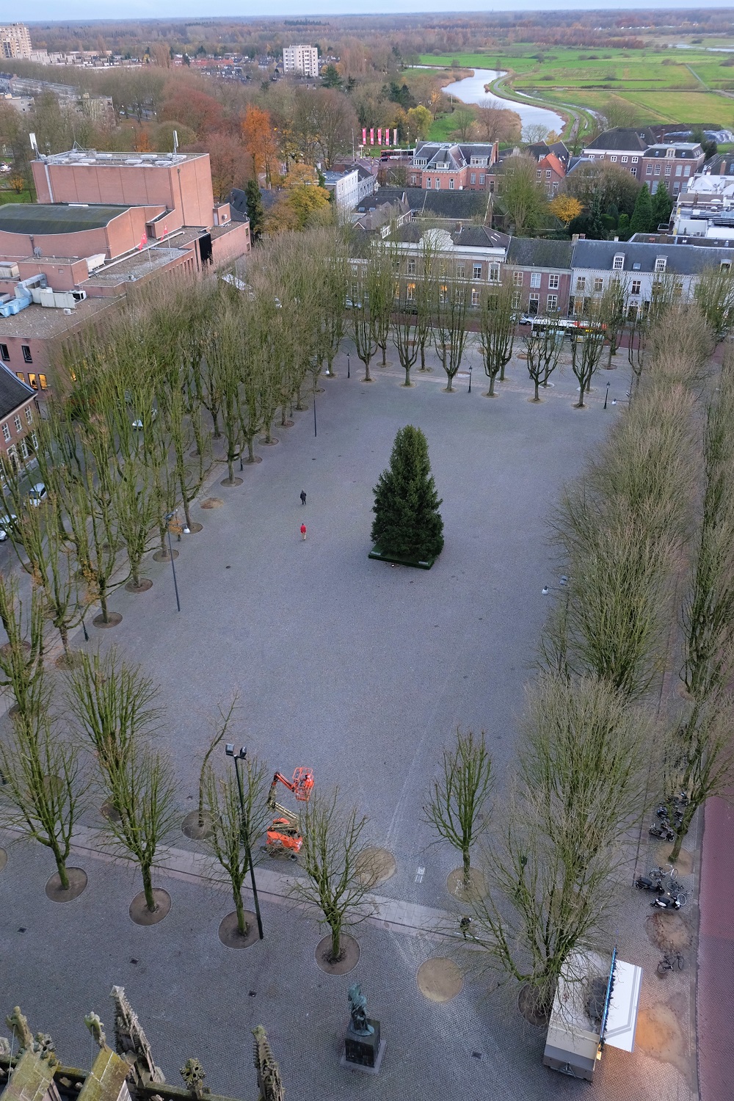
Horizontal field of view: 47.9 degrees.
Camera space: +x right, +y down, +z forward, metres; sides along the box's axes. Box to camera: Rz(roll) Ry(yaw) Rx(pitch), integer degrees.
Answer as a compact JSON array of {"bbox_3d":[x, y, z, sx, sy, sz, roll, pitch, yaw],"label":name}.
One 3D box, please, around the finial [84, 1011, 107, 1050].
[{"bbox_3d":[-5.927,10.612,18.241,0.400,1.350,0.450,6,34,11],"label":"finial"}]

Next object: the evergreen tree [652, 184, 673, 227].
[{"bbox_3d":[68.428,-79.029,190.840,5.000,11.400,5.000,-1,33,1],"label":"evergreen tree"}]

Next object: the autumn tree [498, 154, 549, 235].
[{"bbox_3d":[35.580,-79.510,185.751,11.000,16.800,10.600,-1,33,0],"label":"autumn tree"}]

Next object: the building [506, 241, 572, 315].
[{"bbox_3d":[30.611,-48.365,144.503,11.400,11.600,8.500,11,35,18],"label":"building"}]

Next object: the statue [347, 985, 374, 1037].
[{"bbox_3d":[-0.291,22.385,40.280,1.200,3.800,1.100,6,34,12],"label":"statue"}]

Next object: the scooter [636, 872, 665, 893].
[{"bbox_3d":[16.558,19.540,48.216,1.700,1.120,0.700,14,36,21],"label":"scooter"}]

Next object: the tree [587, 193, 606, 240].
[{"bbox_3d":[51.530,-74.913,185.790,4.000,10.600,4.000,-1,33,1],"label":"tree"}]

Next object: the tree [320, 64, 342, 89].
[{"bbox_3d":[-24.462,-322.890,564.689,14.000,16.400,14.000,-1,33,1],"label":"tree"}]

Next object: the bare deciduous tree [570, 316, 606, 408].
[{"bbox_3d":[27.808,-23.939,104.323,4.500,12.300,4.500,-1,33,0],"label":"bare deciduous tree"}]

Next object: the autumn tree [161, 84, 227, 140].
[{"bbox_3d":[-71.267,-176.895,336.367,25.000,23.000,24.000,-1,33,1],"label":"autumn tree"}]

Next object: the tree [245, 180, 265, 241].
[{"bbox_3d":[-25.398,-75.661,183.716,4.500,15.800,4.500,8,34,13],"label":"tree"}]

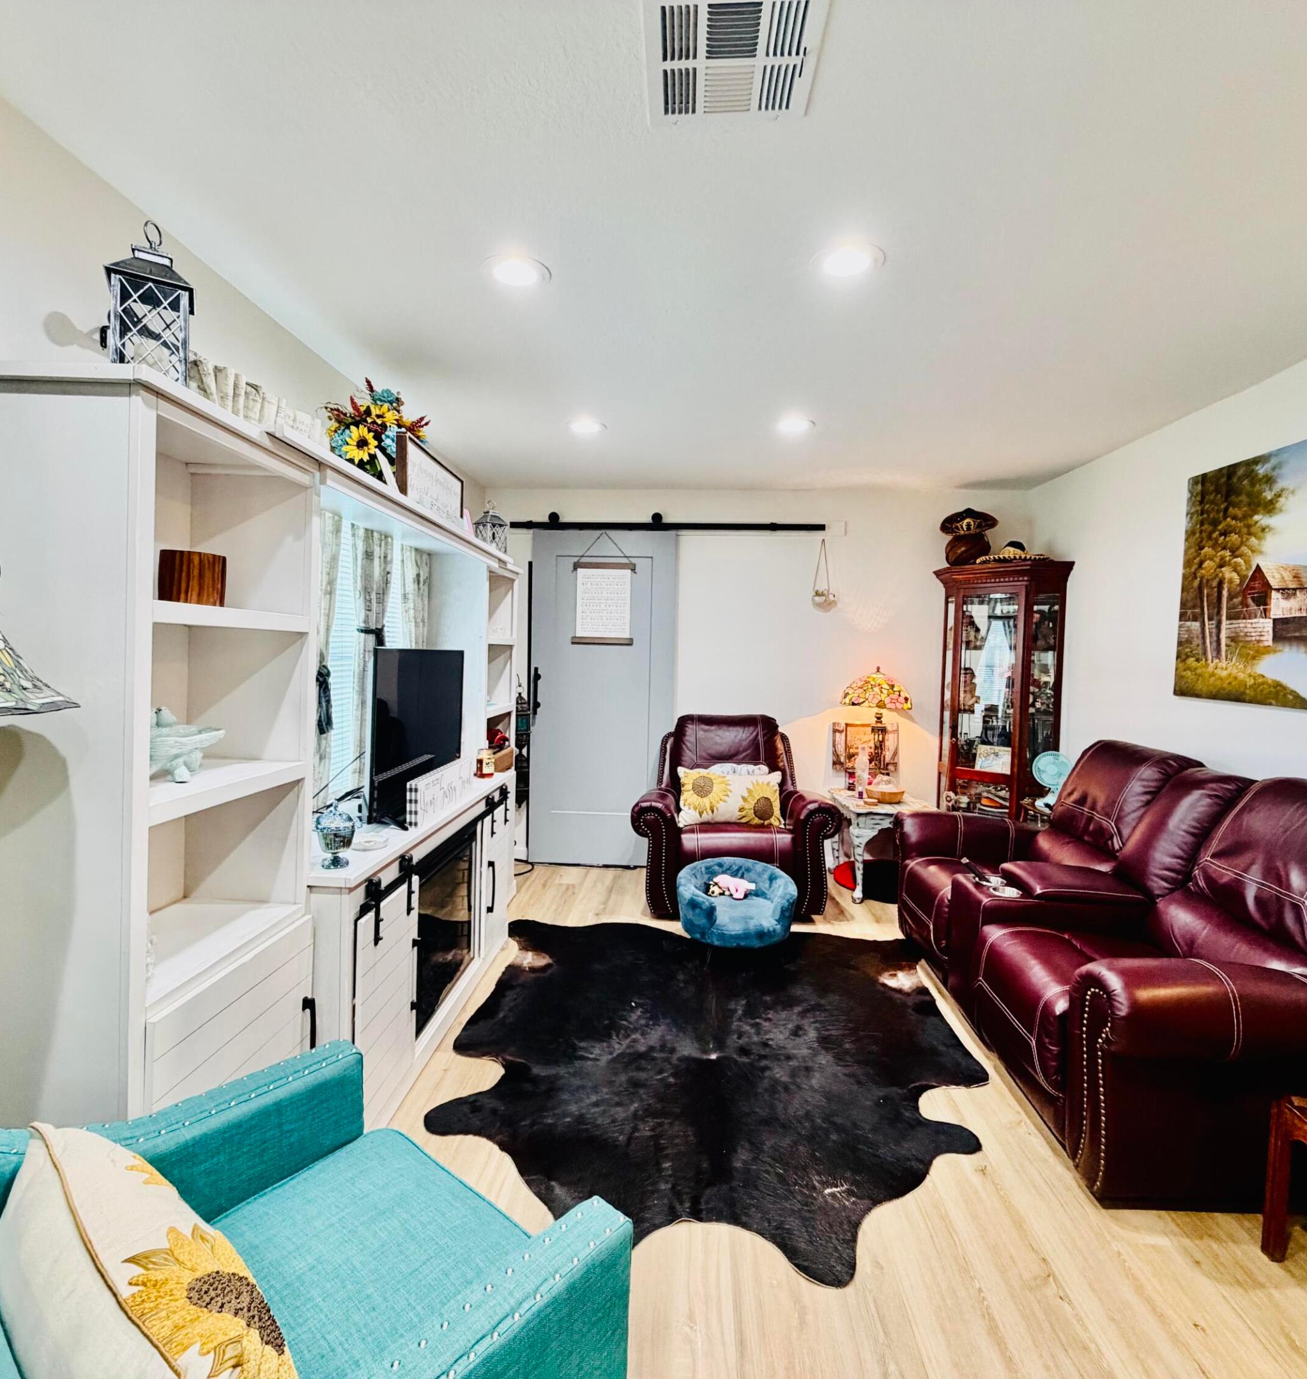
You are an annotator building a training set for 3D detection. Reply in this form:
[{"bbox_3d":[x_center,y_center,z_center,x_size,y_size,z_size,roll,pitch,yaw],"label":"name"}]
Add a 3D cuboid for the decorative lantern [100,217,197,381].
[{"bbox_3d":[-0.938,-0.715,1.402,0.140,0.335,0.140,0,3,-30],"label":"decorative lantern"}]

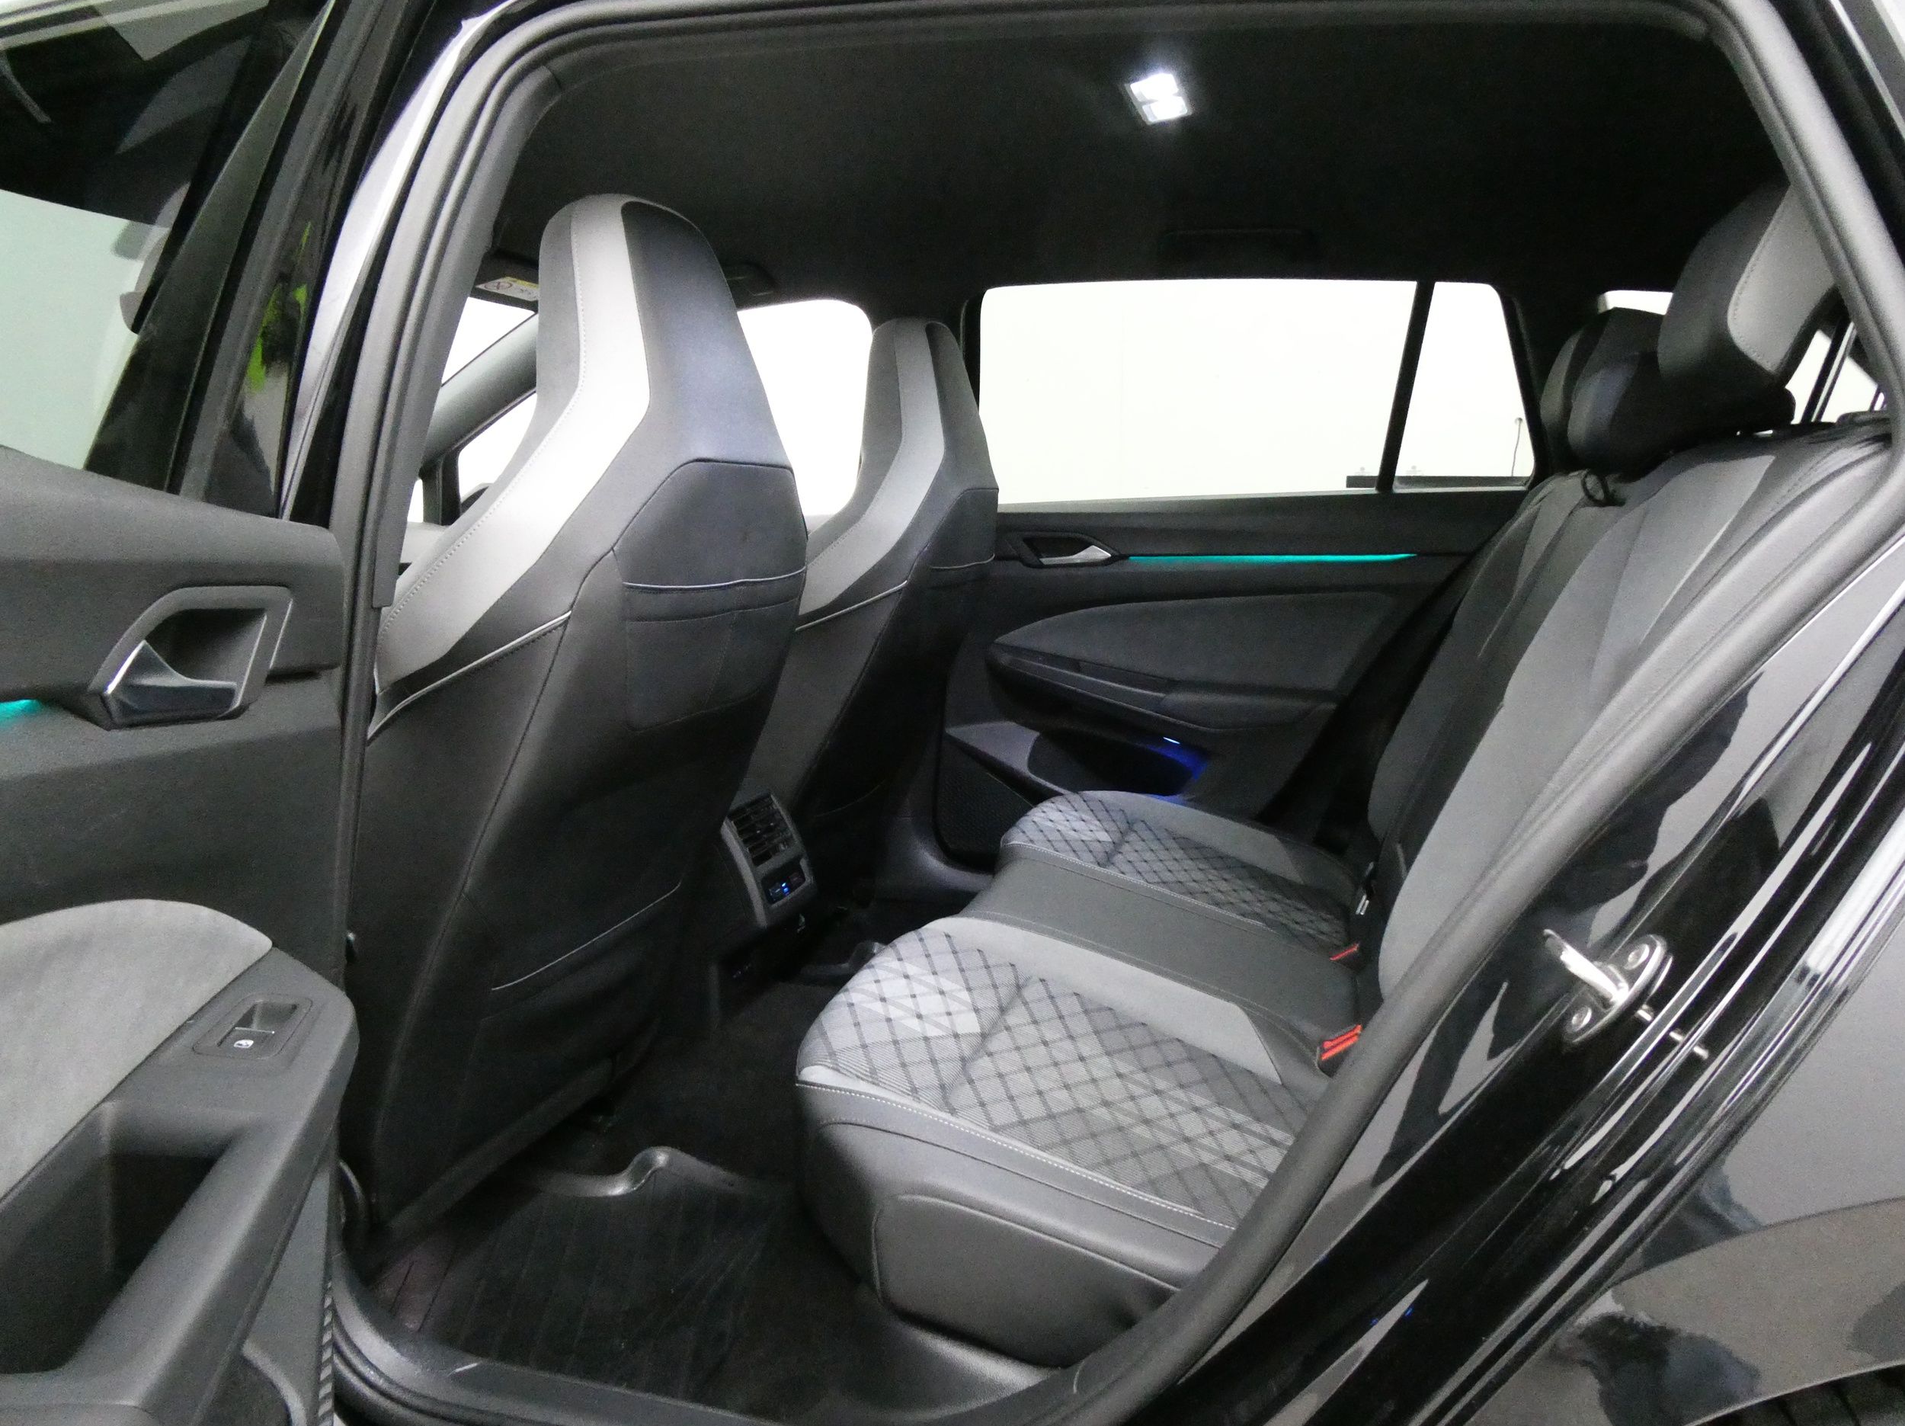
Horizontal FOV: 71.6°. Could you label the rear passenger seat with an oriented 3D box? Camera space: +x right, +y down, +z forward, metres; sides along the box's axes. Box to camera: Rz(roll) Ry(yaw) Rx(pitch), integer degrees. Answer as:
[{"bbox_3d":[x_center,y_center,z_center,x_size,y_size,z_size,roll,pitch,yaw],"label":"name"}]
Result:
[{"bbox_3d":[0.432,-0.024,1.458,0.850,0.850,1.300,1,8,16],"label":"rear passenger seat"}]

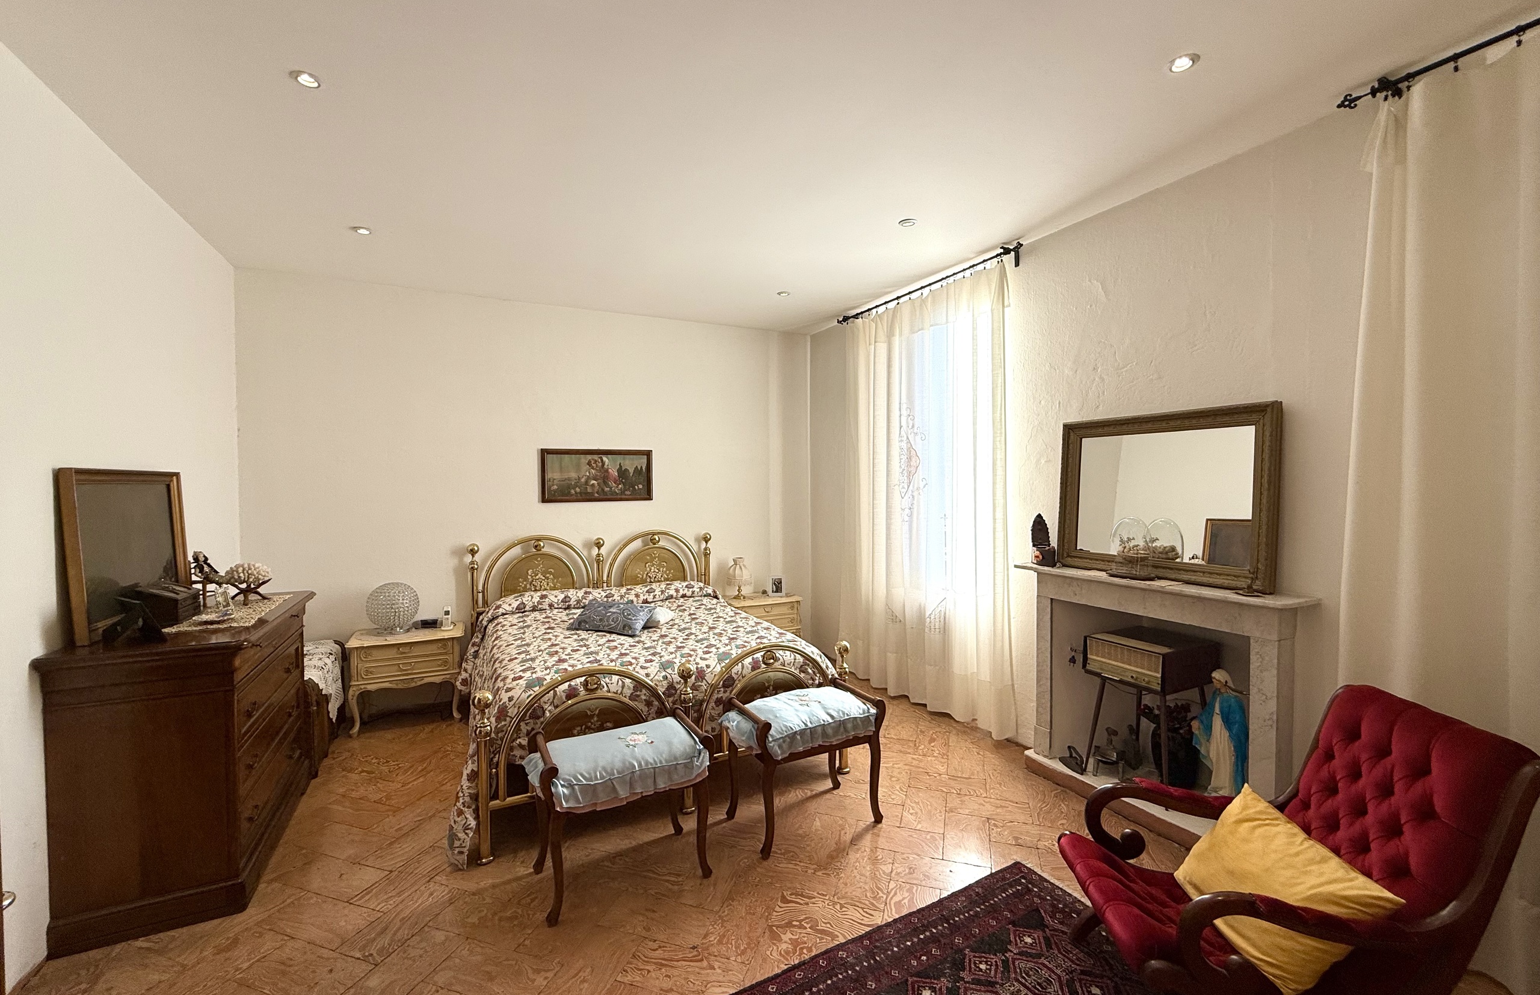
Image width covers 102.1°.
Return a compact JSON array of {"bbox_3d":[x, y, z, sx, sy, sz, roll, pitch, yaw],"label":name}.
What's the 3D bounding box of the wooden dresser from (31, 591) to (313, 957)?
[{"bbox_3d":[-2.298,0.977,2.558,0.540,0.960,1.090,-1,2,-26],"label":"wooden dresser"}]

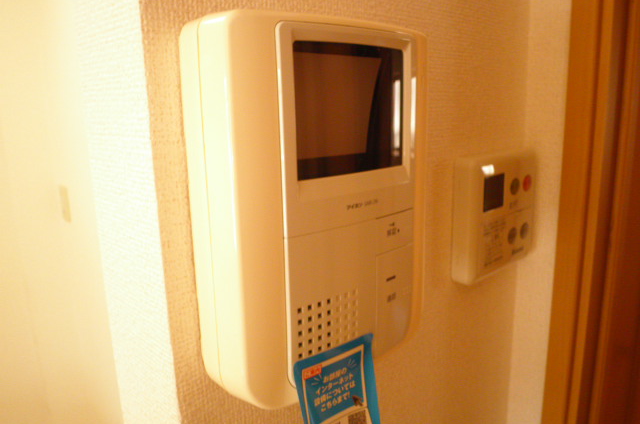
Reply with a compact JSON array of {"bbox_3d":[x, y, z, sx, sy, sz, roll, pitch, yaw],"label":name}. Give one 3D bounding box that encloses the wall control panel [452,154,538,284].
[{"bbox_3d":[0.175,0.001,0.471,0.119,0.117,0.021,-12,16,-40],"label":"wall control panel"}]

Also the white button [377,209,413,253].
[{"bbox_3d":[0.046,0.012,0.299,0.035,0.024,0.005,-12,16,-40],"label":"white button"}]

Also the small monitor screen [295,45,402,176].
[{"bbox_3d":[0.019,-0.056,0.269,0.084,0.069,0.010,-12,16,-40],"label":"small monitor screen"}]

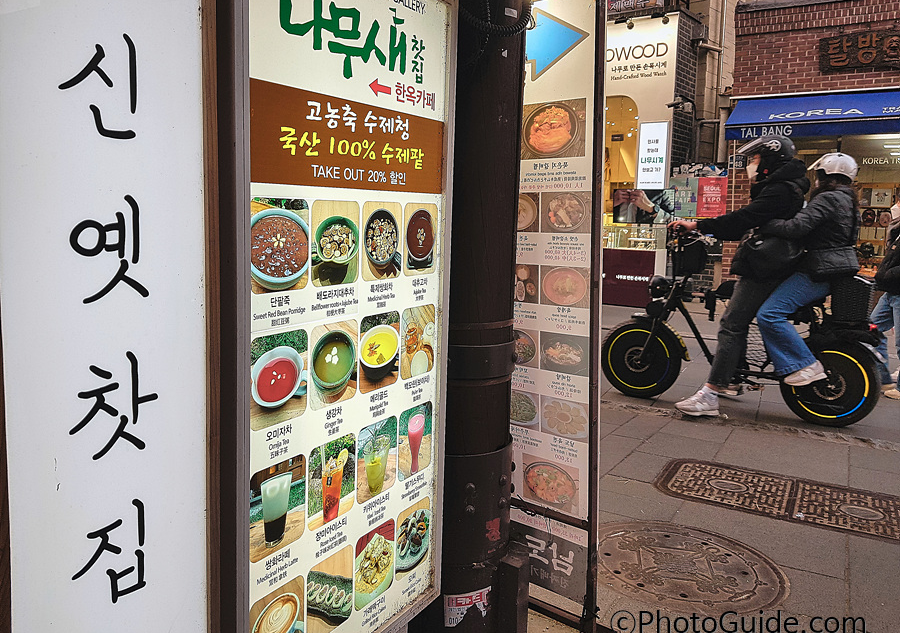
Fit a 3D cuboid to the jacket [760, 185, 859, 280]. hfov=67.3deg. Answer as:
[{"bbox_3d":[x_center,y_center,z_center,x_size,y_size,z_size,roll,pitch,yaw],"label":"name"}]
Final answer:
[{"bbox_3d":[2.202,-0.524,4.157,0.540,0.560,0.500,5,9,26],"label":"jacket"}]

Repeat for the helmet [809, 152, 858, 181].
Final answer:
[{"bbox_3d":[2.299,-0.895,4.056,0.275,0.195,0.230,5,9,26],"label":"helmet"}]

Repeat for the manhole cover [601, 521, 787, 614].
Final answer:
[{"bbox_3d":[0.802,0.882,2.382,0.690,0.040,0.690,1,6,0],"label":"manhole cover"}]

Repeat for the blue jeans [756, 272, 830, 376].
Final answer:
[{"bbox_3d":[2.189,0.018,4.218,0.480,0.650,0.480,5,9,26],"label":"blue jeans"}]

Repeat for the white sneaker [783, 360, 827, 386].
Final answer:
[{"bbox_3d":[2.146,0.342,4.082,0.265,0.115,0.100,-16,0,28],"label":"white sneaker"}]

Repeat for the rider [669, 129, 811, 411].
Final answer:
[{"bbox_3d":[1.842,-0.261,4.376,0.800,1.760,0.650,5,9,26],"label":"rider"}]

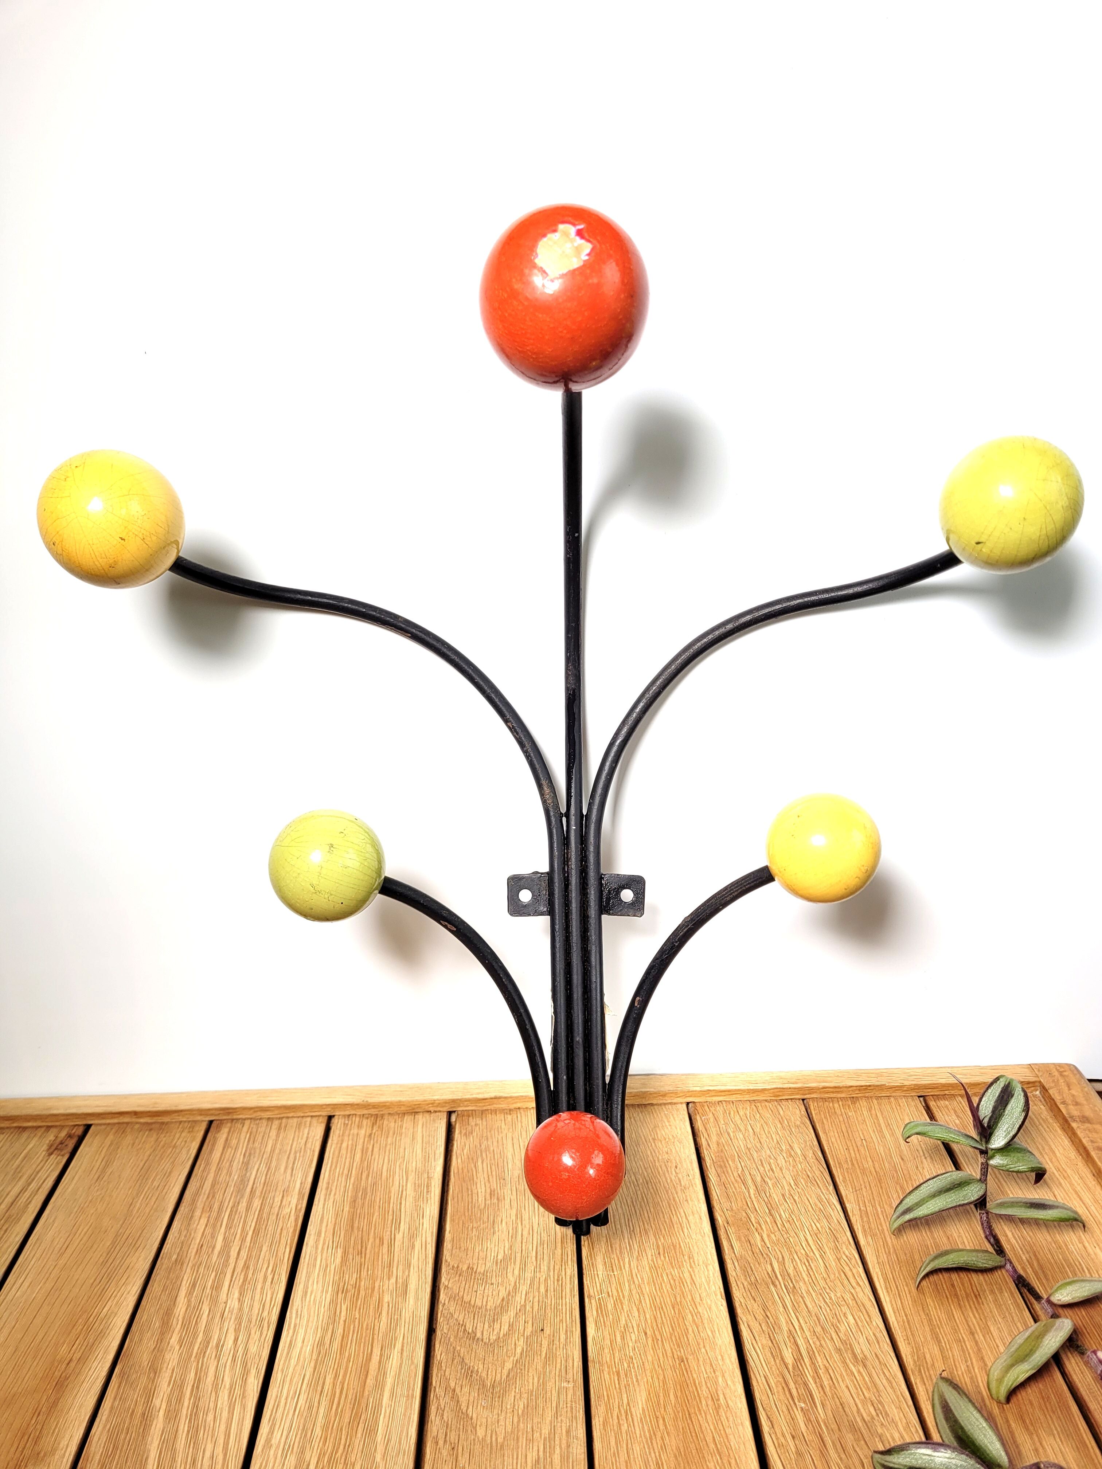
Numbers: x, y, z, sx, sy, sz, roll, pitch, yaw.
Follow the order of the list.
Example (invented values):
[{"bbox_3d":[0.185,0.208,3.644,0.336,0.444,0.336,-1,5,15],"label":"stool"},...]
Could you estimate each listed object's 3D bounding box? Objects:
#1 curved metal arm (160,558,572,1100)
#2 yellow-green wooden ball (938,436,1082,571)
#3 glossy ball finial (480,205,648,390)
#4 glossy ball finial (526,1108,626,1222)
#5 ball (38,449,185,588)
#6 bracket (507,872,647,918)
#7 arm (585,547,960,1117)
[{"bbox_3d":[-0.081,0.084,0.530,0.180,0.328,0.092,-1,-4,-1],"label":"curved metal arm"},{"bbox_3d":[0.200,-0.100,0.482,0.058,0.058,0.058,-1,20,0],"label":"yellow-green wooden ball"},{"bbox_3d":[0.005,-0.169,0.428,0.066,0.066,0.066,-2,20,-1],"label":"glossy ball finial"},{"bbox_3d":[0.011,0.192,0.493,0.045,0.045,0.045,-1,20,0],"label":"glossy ball finial"},{"bbox_3d":[-0.189,-0.093,0.476,0.059,0.059,0.059,-2,20,-1],"label":"ball"},{"bbox_3d":[0.013,0.084,0.577,0.072,0.023,0.005,-1,-4,-1],"label":"bracket"},{"bbox_3d":[0.104,0.083,0.534,0.172,0.326,0.094,-1,-4,-1],"label":"arm"}]

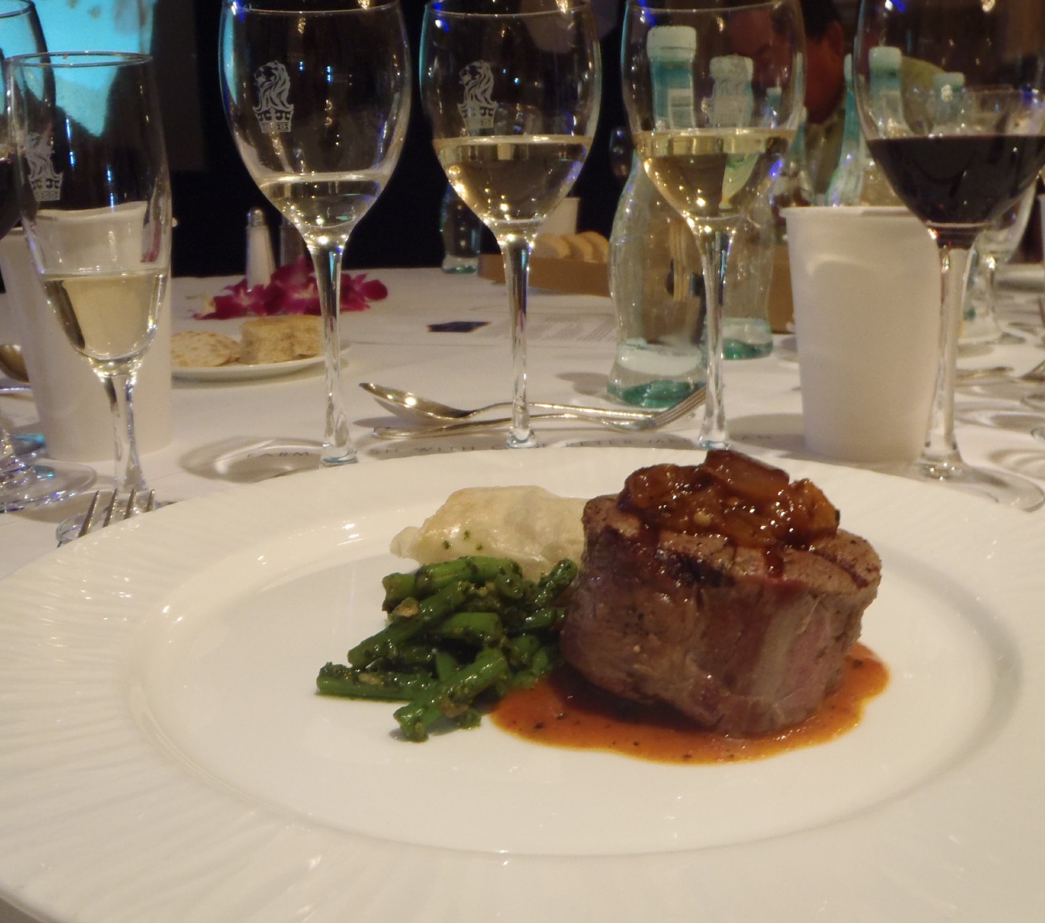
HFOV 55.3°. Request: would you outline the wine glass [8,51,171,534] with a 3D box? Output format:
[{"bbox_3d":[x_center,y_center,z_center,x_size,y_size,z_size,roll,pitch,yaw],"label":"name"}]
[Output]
[{"bbox_3d":[-0.167,-0.064,0.399,0.062,0.183,0.062,-2,15,0],"label":"wine glass"}]

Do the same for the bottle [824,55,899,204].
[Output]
[{"bbox_3d":[0.277,-0.213,0.831,0.065,0.224,0.065,-2,15,0],"label":"bottle"}]

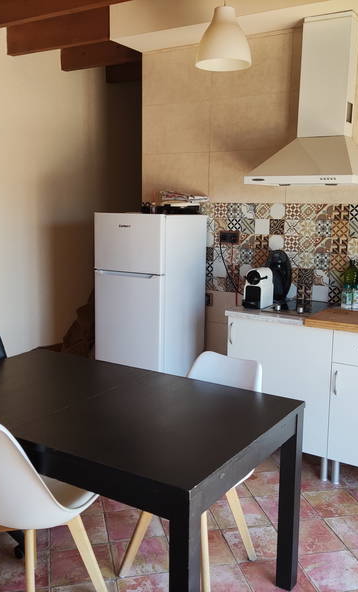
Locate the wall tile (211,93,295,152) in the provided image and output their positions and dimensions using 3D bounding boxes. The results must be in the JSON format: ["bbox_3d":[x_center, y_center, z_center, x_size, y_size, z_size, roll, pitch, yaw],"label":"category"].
[{"bbox_3d":[0.440,-1.083,3.725,0.550,0.331,0.010,7,11,33],"label":"wall tile"}]

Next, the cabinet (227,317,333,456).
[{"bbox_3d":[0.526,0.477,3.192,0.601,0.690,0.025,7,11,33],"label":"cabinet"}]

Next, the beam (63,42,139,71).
[{"bbox_3d":[-0.544,-1.851,4.511,0.880,0.182,0.070,7,11,33],"label":"beam"}]

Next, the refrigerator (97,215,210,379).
[{"bbox_3d":[-0.175,0.157,3.921,0.505,1.396,0.530,7,11,33],"label":"refrigerator"}]

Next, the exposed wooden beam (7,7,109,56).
[{"bbox_3d":[-0.800,-1.782,4.003,0.960,0.190,0.068,6,11,32],"label":"exposed wooden beam"}]

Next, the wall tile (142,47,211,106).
[{"bbox_3d":[-0.021,-1.452,3.936,0.545,0.336,0.010,6,11,32],"label":"wall tile"}]

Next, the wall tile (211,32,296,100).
[{"bbox_3d":[0.439,-1.397,3.643,0.545,0.334,0.010,6,11,32],"label":"wall tile"}]

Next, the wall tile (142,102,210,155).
[{"bbox_3d":[-0.019,-1.135,4.020,0.545,0.331,0.010,7,11,33],"label":"wall tile"}]

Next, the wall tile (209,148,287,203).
[{"bbox_3d":[0.433,-0.750,3.748,0.545,0.326,0.010,6,11,32],"label":"wall tile"}]

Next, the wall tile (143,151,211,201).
[{"bbox_3d":[-0.021,-0.814,4.073,0.545,0.320,0.010,7,11,33],"label":"wall tile"}]

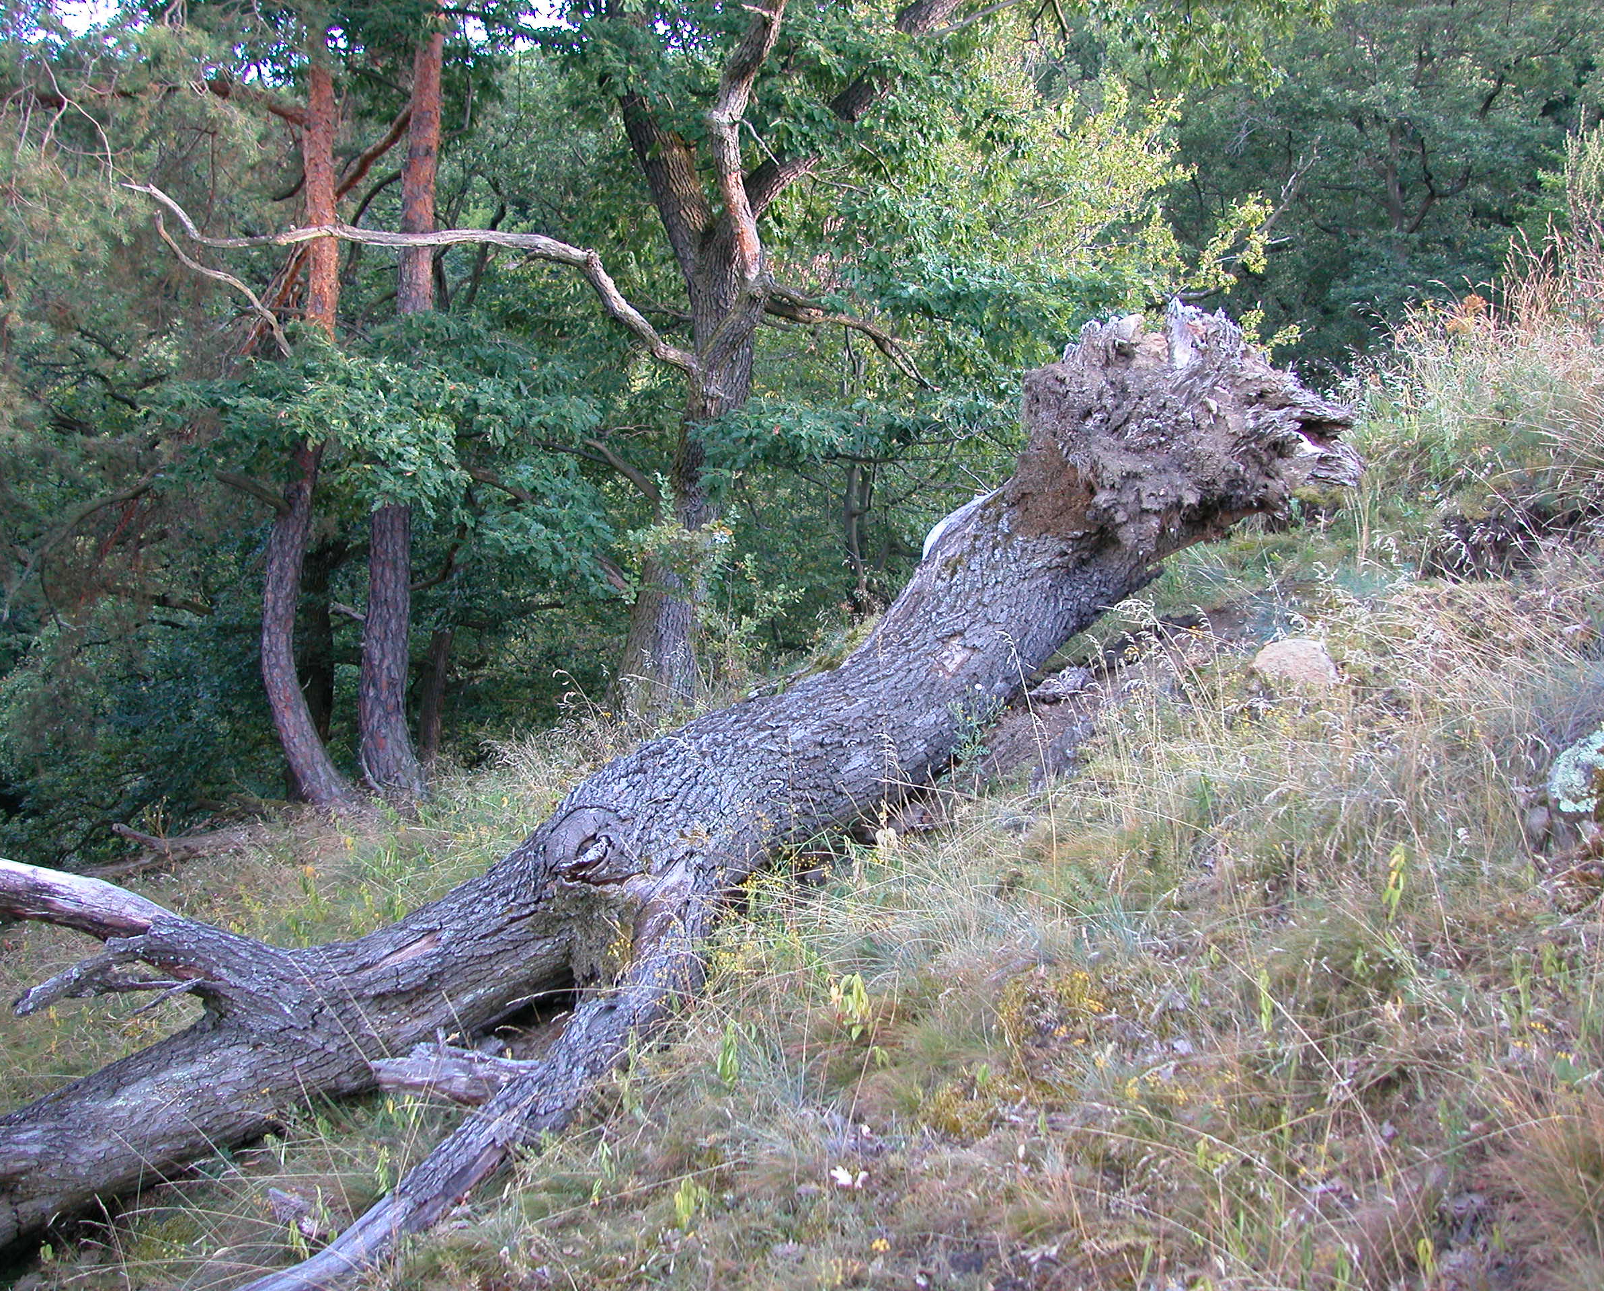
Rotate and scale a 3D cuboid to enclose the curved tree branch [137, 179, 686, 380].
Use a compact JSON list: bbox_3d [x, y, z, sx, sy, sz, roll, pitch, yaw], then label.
[{"bbox_3d":[-2.750,-2.565,9.800,4.000,1.370,0.800,0,3,0],"label":"curved tree branch"}]

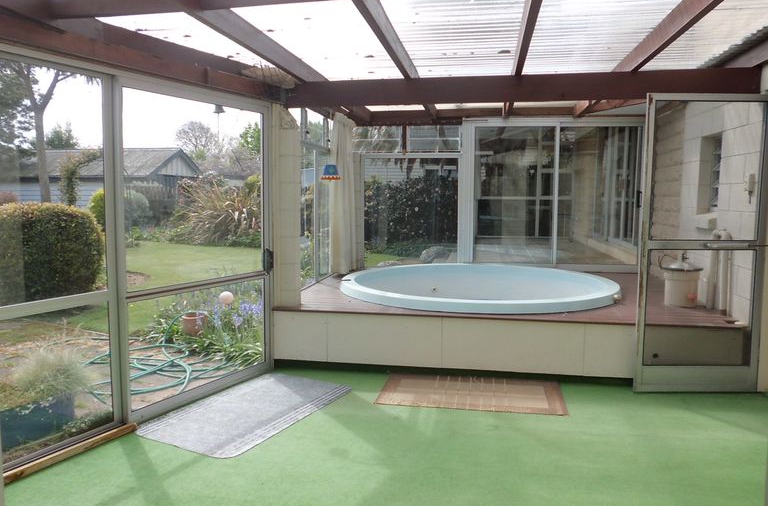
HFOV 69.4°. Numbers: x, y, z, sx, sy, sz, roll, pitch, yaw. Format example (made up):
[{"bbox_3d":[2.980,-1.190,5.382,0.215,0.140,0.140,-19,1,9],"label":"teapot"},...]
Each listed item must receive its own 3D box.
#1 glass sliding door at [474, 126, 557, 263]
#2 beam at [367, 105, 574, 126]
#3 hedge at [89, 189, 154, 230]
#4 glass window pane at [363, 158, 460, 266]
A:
[{"bbox_3d":[1.497,-0.650,6.337,0.936,1.608,0.060,1,6,10],"label":"glass sliding door"},{"bbox_3d":[0.955,-1.555,6.287,2.353,0.172,0.080,1,6,10],"label":"beam"},{"bbox_3d":[-8.552,-1.282,18.000,2.050,1.700,1.900,-3,6,-25],"label":"hedge"},{"bbox_3d":[0.304,-0.491,6.554,1.151,1.333,0.040,1,5,8],"label":"glass window pane"}]

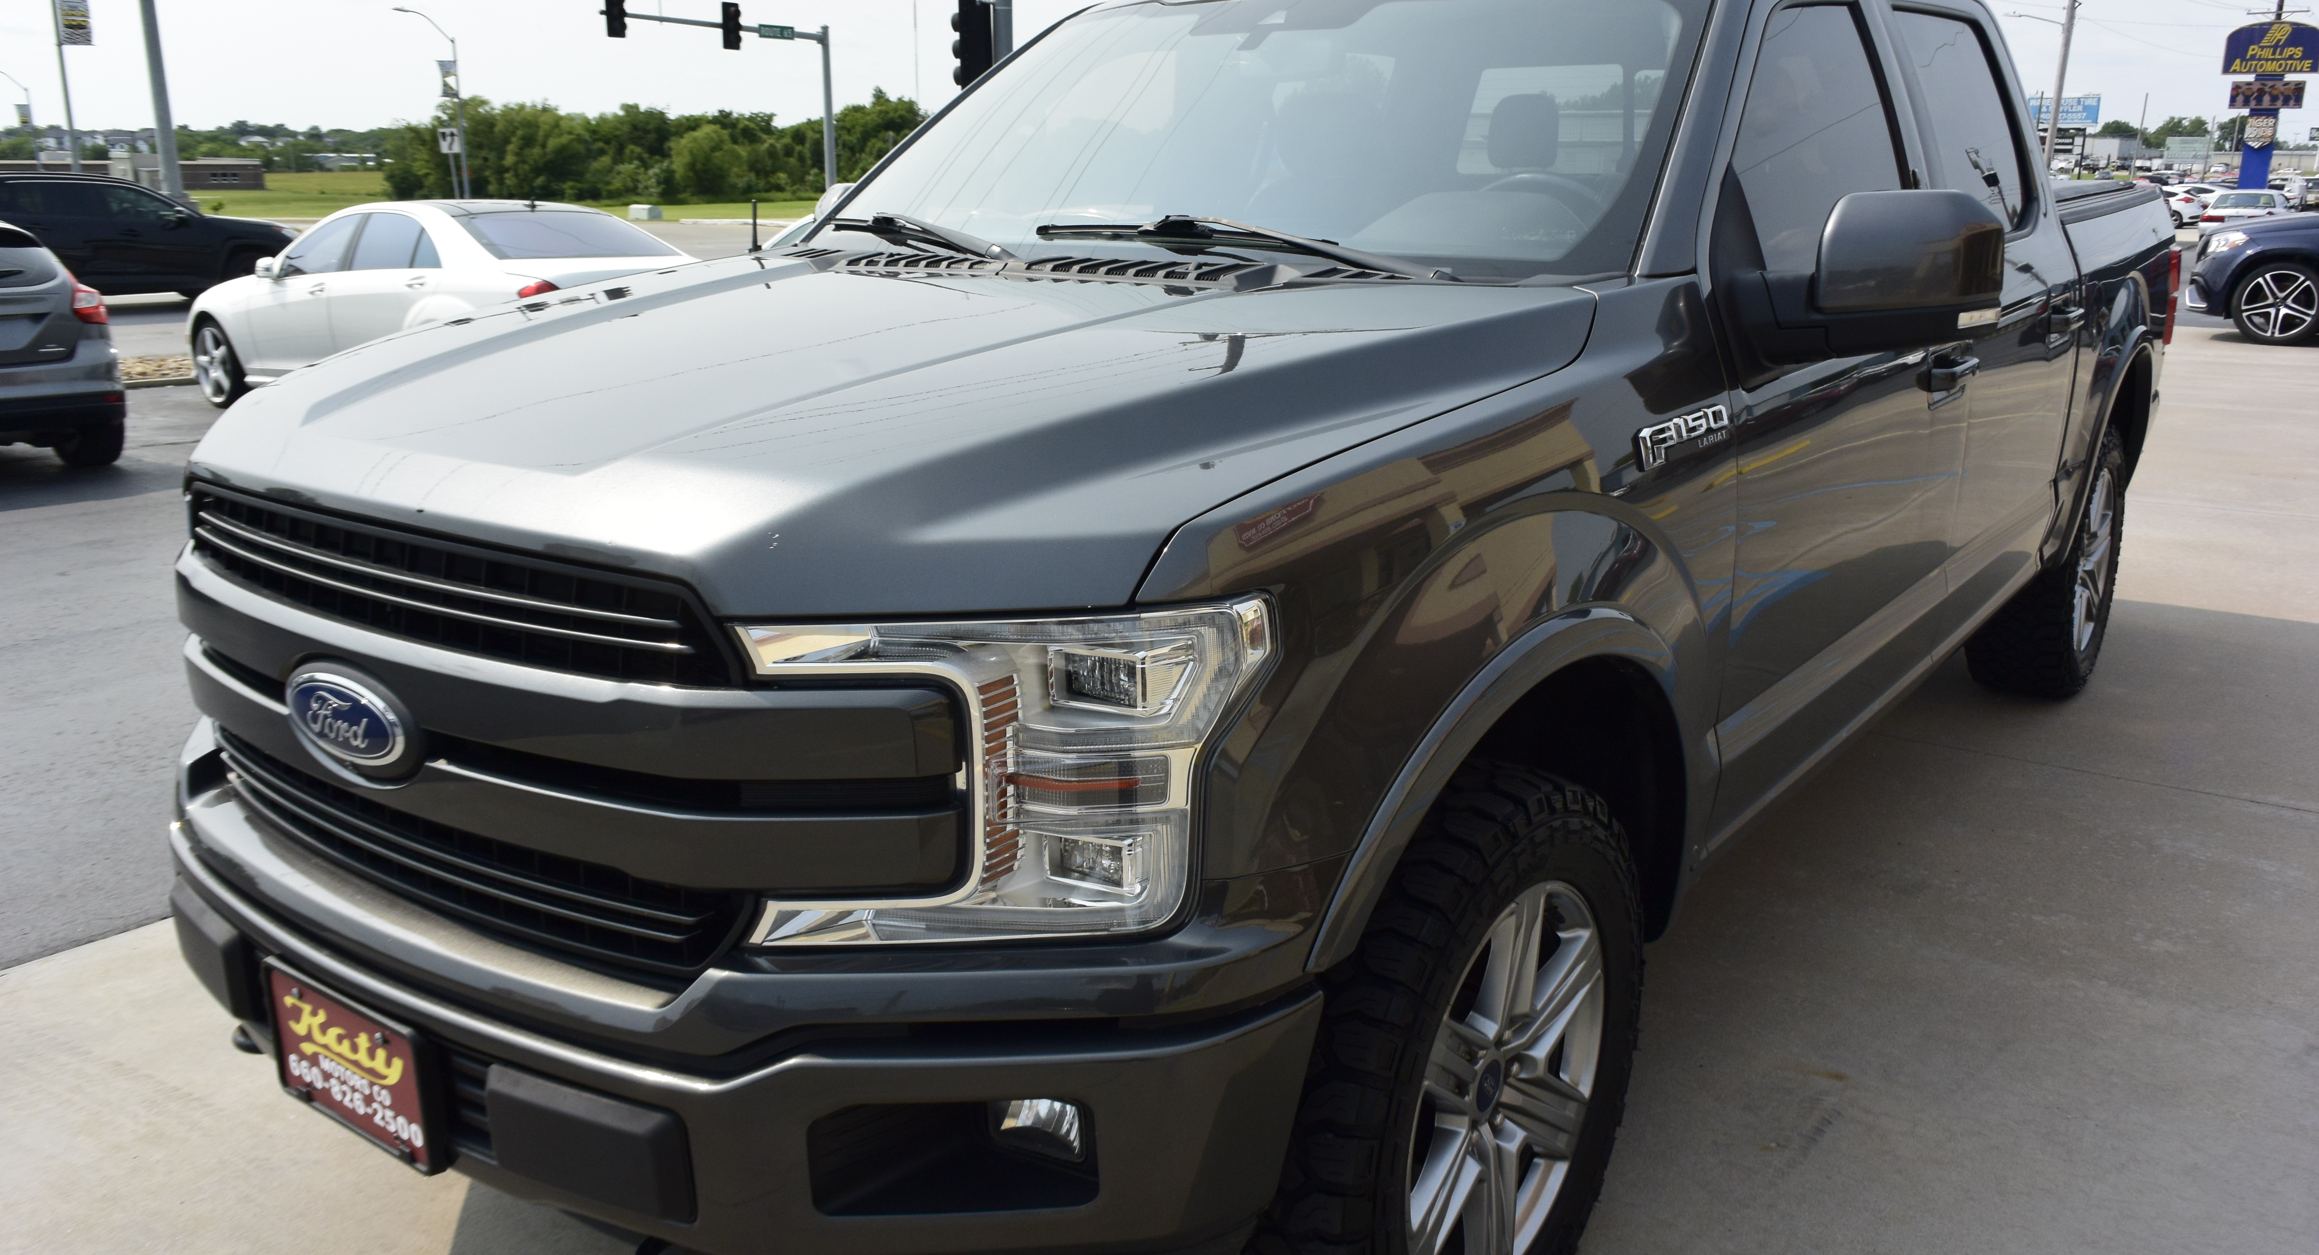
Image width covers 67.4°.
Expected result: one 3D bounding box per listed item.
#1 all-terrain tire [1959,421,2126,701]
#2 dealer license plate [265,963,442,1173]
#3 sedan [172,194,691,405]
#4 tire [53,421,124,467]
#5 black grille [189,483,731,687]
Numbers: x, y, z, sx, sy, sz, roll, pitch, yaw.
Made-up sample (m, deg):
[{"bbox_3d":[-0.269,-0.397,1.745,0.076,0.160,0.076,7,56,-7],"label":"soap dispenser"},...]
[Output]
[{"bbox_3d":[2.595,-0.204,5.059,0.277,0.810,0.810,11,19,36],"label":"all-terrain tire"},{"bbox_3d":[-0.915,0.494,1.978,0.315,0.165,0.027,11,19,36],"label":"dealer license plate"},{"bbox_3d":[-4.872,-2.204,12.106,5.150,1.470,1.880,13,20,38],"label":"sedan"},{"bbox_3d":[-6.218,-1.278,10.020,0.645,0.645,0.220,12,19,39],"label":"tire"},{"bbox_3d":[-0.836,-0.064,1.932,1.080,0.140,0.120,12,19,36],"label":"black grille"}]

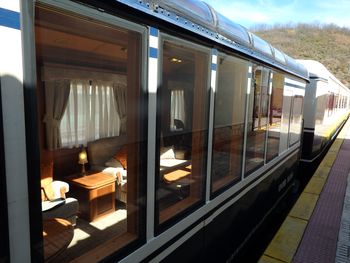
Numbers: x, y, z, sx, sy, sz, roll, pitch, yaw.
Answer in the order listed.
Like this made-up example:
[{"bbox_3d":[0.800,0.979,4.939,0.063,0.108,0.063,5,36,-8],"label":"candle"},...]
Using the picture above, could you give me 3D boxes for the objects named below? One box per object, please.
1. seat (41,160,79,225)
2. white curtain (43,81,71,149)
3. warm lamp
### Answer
[{"bbox_3d":[-1.758,0.859,3.078,0.710,0.840,0.800,8,10,36],"label":"seat"},{"bbox_3d":[-1.666,-0.237,3.451,0.120,0.990,0.410,8,10,36],"label":"white curtain"},{"bbox_3d":[-1.418,0.488,3.753,0.150,0.410,0.150,8,10,36],"label":"warm lamp"}]

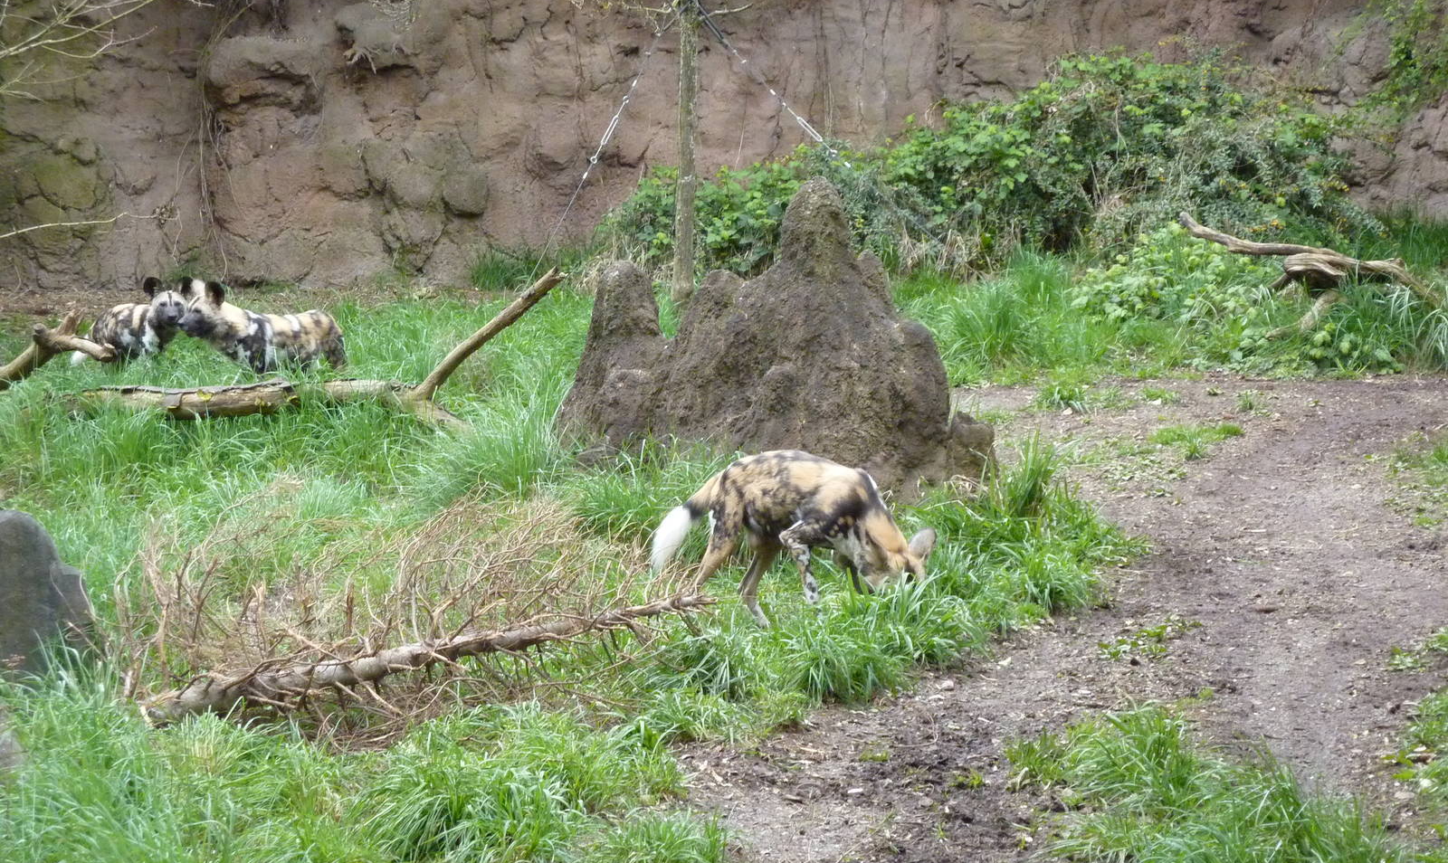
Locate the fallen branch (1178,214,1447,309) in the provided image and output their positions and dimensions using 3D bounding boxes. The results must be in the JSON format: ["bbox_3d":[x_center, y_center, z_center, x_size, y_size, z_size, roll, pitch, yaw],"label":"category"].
[{"bbox_3d":[3.570,-1.043,30.300,1.500,0.520,0.550,0,7,0],"label":"fallen branch"}]

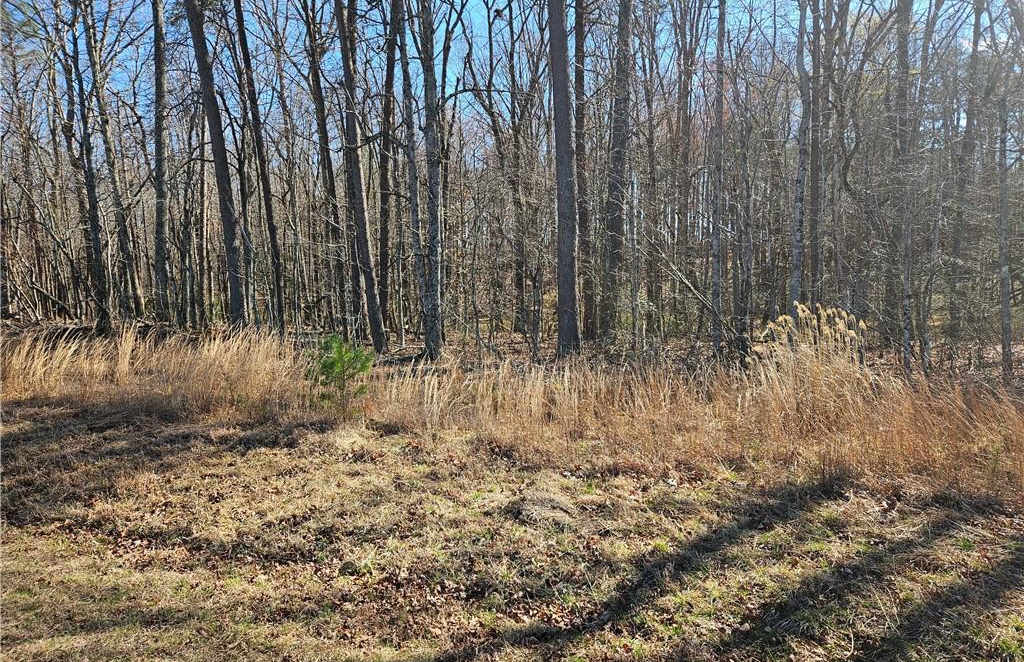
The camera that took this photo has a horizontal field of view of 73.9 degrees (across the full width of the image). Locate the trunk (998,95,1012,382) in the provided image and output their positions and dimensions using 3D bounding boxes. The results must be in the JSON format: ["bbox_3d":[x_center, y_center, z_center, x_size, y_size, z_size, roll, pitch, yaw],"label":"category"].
[{"bbox_3d":[9.277,-1.706,12.790,0.170,5.370,0.170,-3,2,0],"label":"trunk"}]

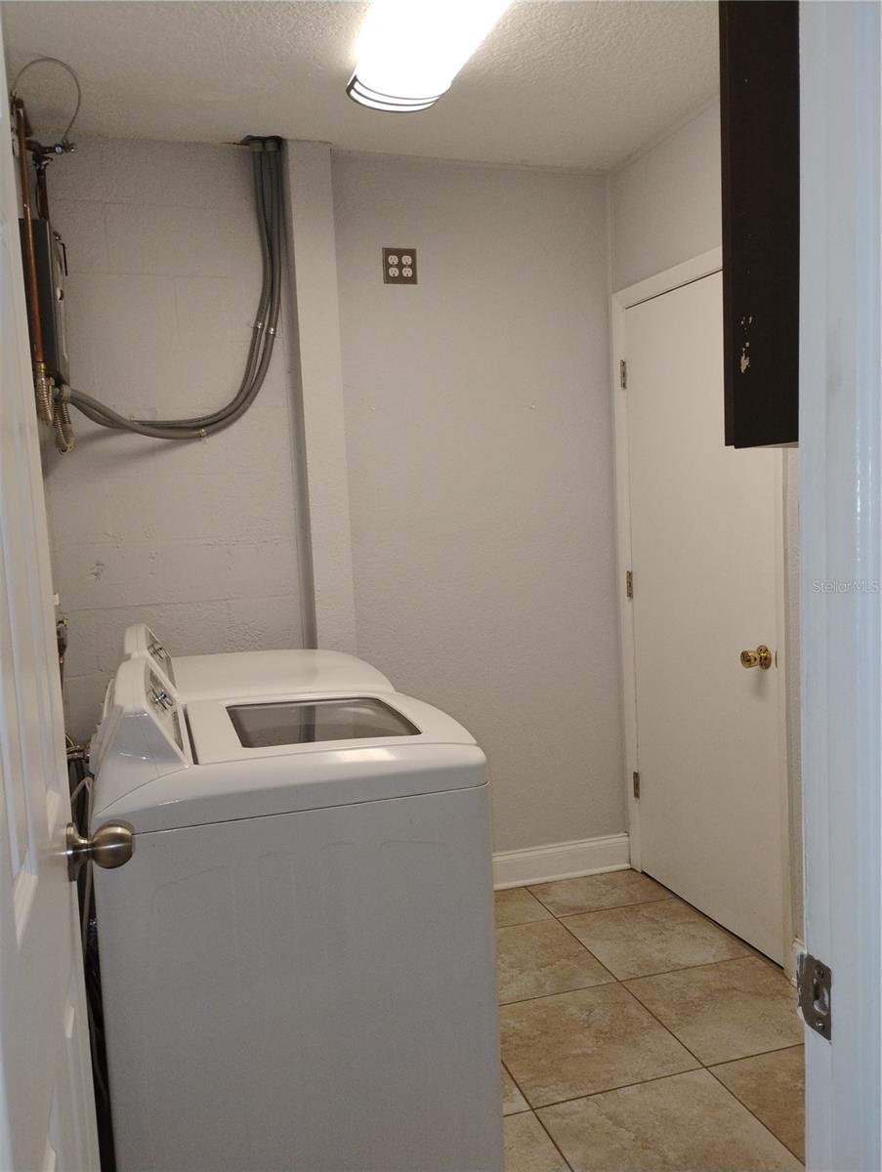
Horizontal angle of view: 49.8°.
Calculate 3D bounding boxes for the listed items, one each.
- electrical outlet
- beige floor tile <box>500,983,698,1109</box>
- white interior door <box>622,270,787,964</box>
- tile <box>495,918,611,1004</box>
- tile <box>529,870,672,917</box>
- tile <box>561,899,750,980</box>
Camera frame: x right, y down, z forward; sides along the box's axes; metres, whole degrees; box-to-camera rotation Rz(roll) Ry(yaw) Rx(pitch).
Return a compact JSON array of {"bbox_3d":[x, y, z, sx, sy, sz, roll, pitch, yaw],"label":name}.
[{"bbox_3d":[-0.136,-1.066,3.165,0.114,0.114,0.012,-4,5,-17],"label":"electrical outlet"},{"bbox_3d":[0.362,1.172,2.450,0.448,0.010,0.445,-4,5,-17],"label":"beige floor tile"},{"bbox_3d":[0.839,0.064,3.059,0.040,2.032,0.818,-4,5,-17],"label":"white interior door"},{"bbox_3d":[0.232,1.142,2.879,0.448,0.010,0.445,-4,5,-17],"label":"tile"},{"bbox_3d":[0.557,1.087,3.365,0.448,0.010,0.297,-4,5,-17],"label":"tile"},{"bbox_3d":[0.665,1.112,3.007,0.448,0.010,0.445,-4,5,-17],"label":"tile"}]

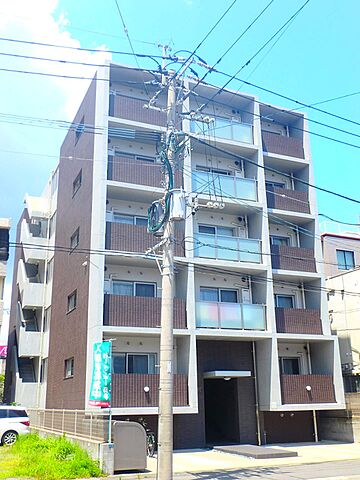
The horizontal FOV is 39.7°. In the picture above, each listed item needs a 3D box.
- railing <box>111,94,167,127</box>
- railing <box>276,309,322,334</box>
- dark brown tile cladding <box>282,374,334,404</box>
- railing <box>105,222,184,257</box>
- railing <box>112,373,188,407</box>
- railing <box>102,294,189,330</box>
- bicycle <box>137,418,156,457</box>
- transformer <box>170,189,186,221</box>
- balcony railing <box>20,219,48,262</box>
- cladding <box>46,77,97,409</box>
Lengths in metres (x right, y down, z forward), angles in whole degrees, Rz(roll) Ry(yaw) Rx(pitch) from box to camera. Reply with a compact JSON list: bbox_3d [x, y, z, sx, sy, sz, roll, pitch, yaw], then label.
[{"bbox_3d":[-1.389,-5.194,20.580,3.211,1.098,0.150,6,-19,-23],"label":"railing"},{"bbox_3d":[4.906,3.362,20.728,2.315,1.090,0.150,6,-19,-23],"label":"railing"},{"bbox_3d":[5.117,5.969,19.976,2.653,1.115,0.150,6,-19,-23],"label":"dark brown tile cladding"},{"bbox_3d":[-1.275,0.042,18.926,3.211,1.099,0.150,6,-19,-23],"label":"railing"},{"bbox_3d":[-1.162,5.222,17.289,3.211,1.115,0.150,6,-19,-23],"label":"railing"},{"bbox_3d":[-1.218,2.628,18.109,3.211,1.115,0.150,6,-19,-23],"label":"railing"},{"bbox_3d":[-1.179,6.730,16.904,0.580,1.080,1.750,6,-19,-23],"label":"bicycle"},{"bbox_3d":[-0.036,-0.847,12.013,0.400,0.760,0.400,-1,-18,0],"label":"transformer"},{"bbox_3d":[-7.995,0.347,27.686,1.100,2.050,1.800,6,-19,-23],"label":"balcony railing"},{"bbox_3d":[-4.595,0.357,21.312,0.150,13.010,7.330,6,-19,-23],"label":"cladding"}]

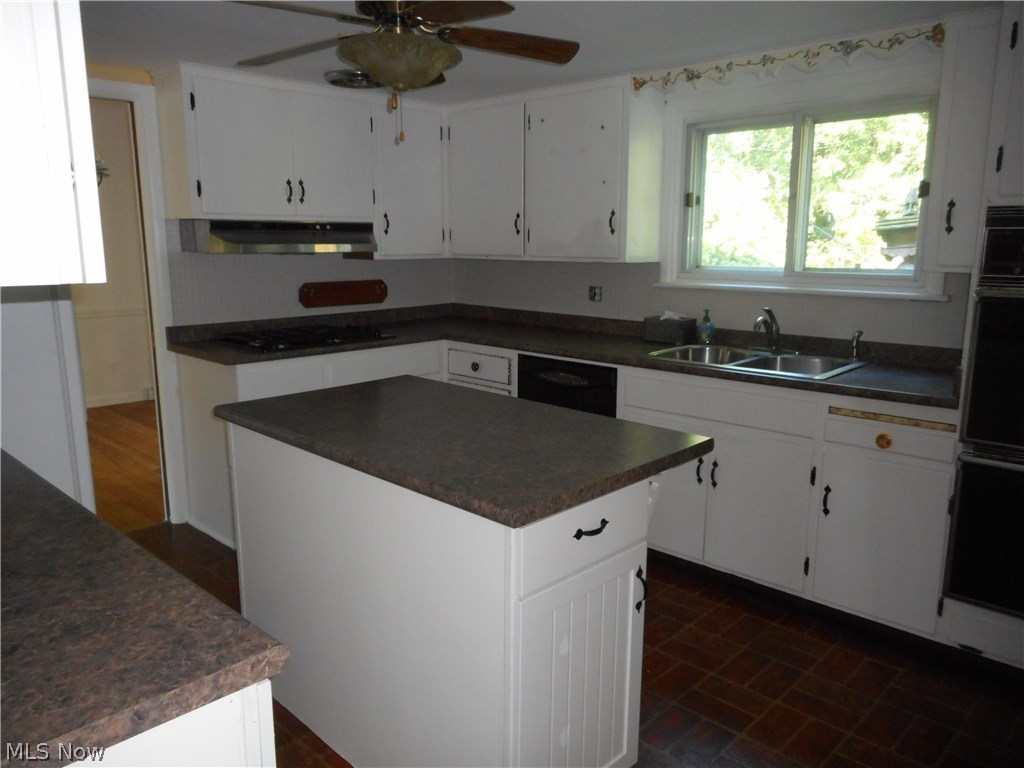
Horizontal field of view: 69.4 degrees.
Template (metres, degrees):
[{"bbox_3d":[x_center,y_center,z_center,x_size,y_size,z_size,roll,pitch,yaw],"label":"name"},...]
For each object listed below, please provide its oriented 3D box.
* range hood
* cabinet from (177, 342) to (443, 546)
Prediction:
[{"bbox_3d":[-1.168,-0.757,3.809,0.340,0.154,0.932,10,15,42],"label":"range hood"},{"bbox_3d":[-1.018,0.226,3.943,0.634,0.879,1.216,10,15,42],"label":"cabinet"}]

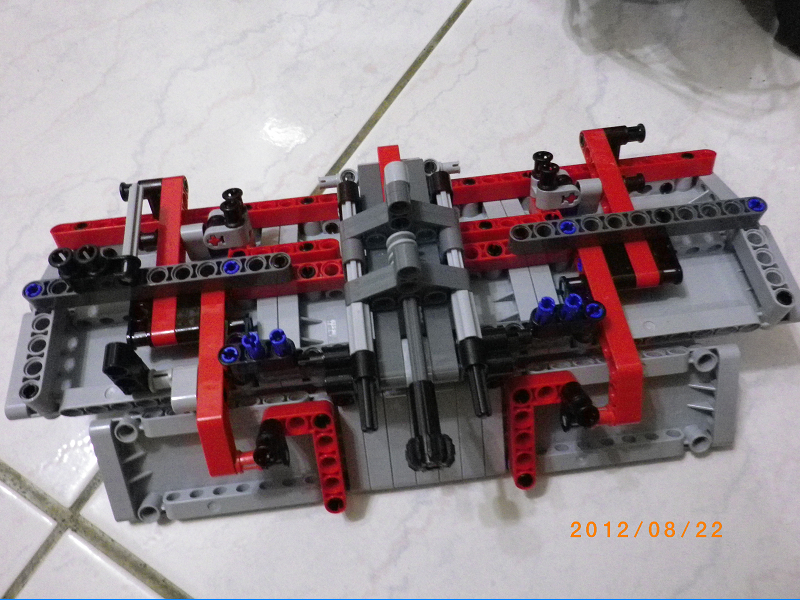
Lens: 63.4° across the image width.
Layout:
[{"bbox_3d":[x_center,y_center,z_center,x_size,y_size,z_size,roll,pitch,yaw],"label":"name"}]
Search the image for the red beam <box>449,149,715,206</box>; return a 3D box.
[{"bbox_3d":[0.067,-0.048,0.260,0.119,0.008,0.007,-7,38,-2],"label":"red beam"}]

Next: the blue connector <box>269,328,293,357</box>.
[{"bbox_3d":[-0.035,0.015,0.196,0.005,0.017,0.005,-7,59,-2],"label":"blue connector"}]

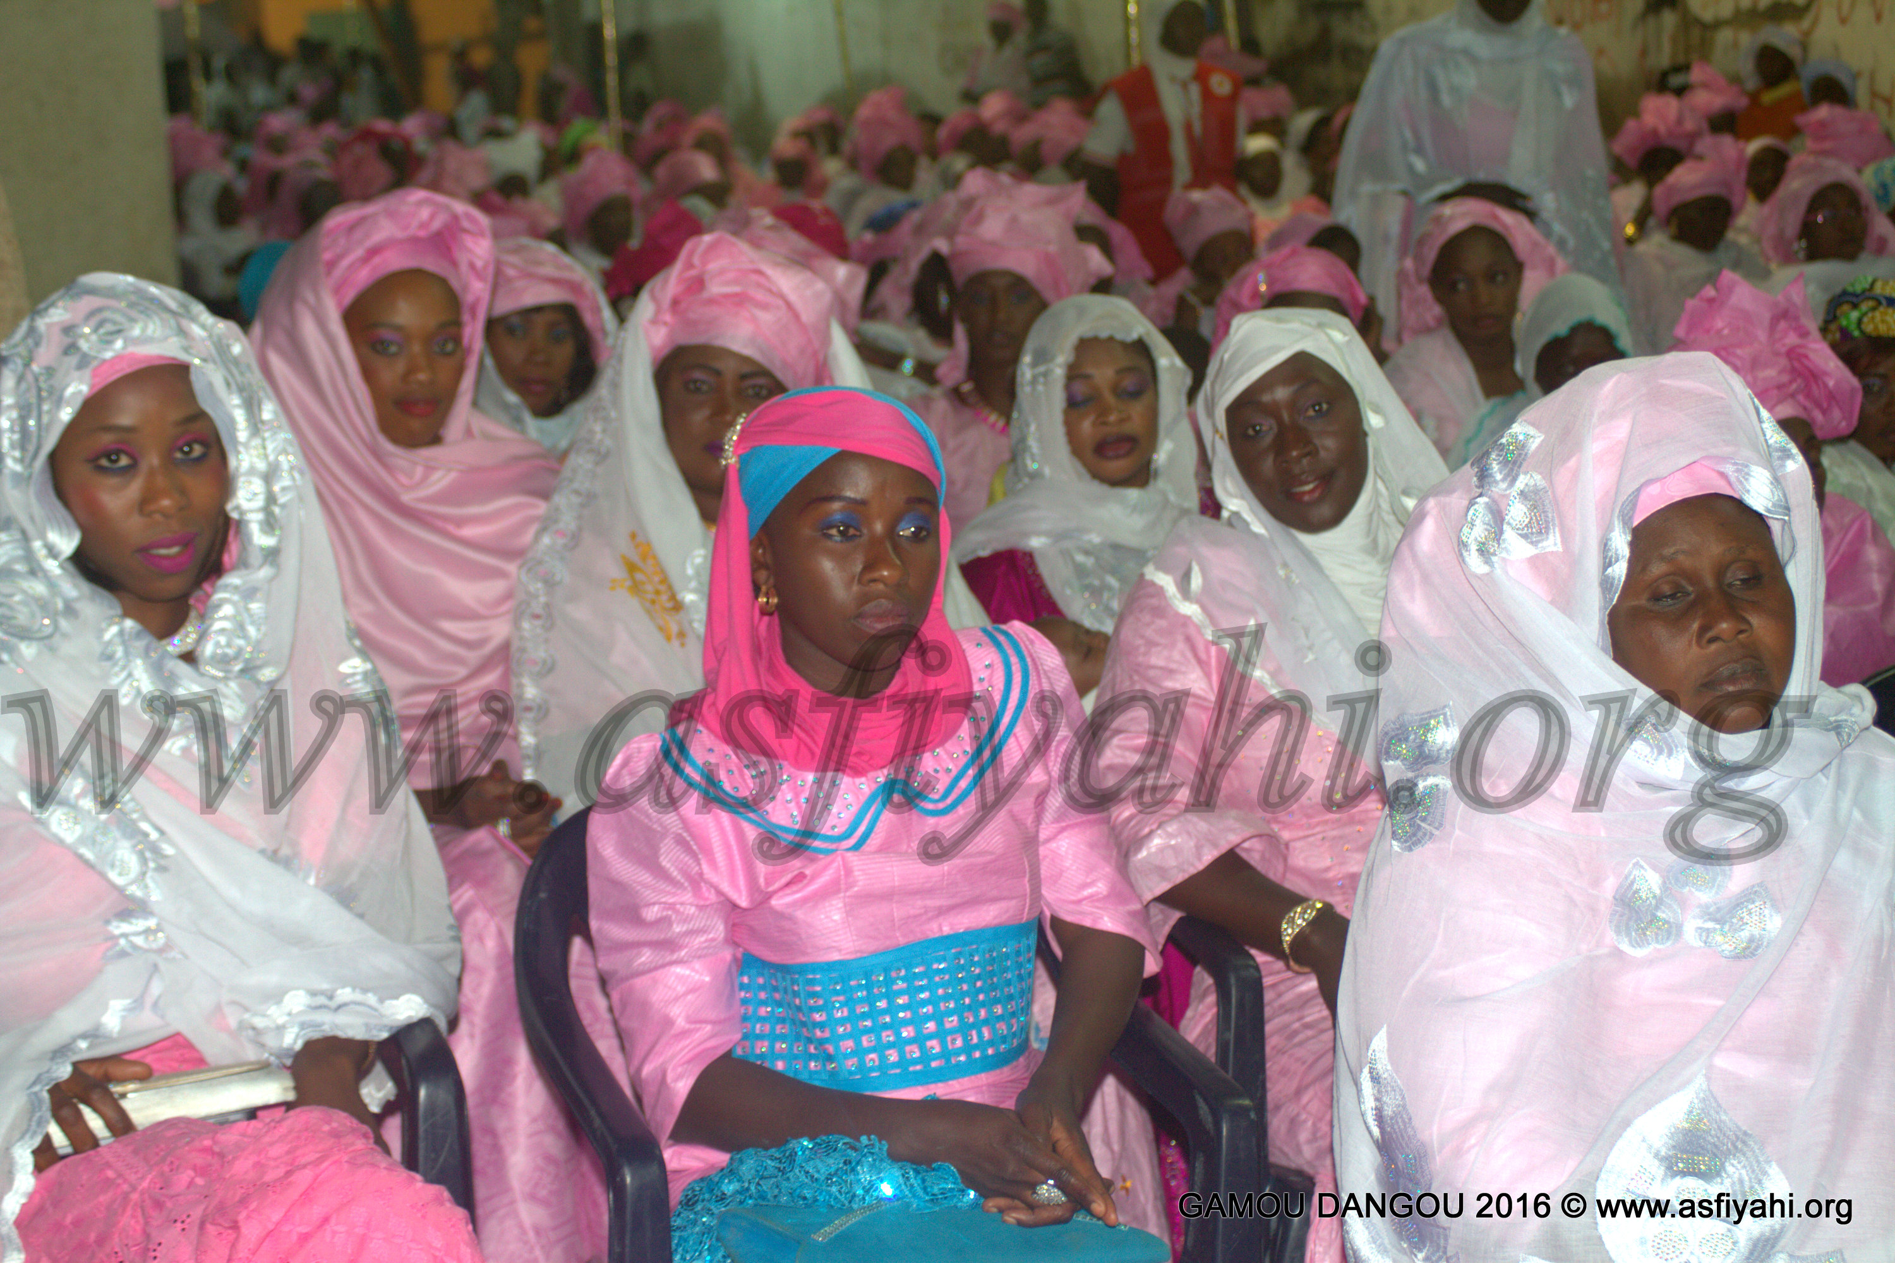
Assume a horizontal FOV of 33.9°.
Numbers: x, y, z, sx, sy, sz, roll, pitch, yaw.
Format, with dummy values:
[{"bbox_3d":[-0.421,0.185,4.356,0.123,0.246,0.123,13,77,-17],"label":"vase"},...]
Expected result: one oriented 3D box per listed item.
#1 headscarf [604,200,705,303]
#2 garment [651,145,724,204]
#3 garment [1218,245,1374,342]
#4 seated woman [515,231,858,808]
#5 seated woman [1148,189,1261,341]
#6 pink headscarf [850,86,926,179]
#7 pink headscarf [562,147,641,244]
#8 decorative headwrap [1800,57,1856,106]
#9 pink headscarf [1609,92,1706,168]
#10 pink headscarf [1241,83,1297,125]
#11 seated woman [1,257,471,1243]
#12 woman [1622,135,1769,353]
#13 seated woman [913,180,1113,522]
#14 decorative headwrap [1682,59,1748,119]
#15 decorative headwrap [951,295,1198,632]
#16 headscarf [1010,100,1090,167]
[{"bbox_3d":[-0.612,-0.805,6.600,0.270,0.250,0.260,-4,10,-15],"label":"headscarf"},{"bbox_3d":[-0.884,-1.536,10.500,0.250,0.200,0.260,-7,11,-30],"label":"garment"},{"bbox_3d":[0.463,-0.420,4.220,0.230,0.220,0.250,-3,11,-18],"label":"garment"},{"bbox_3d":[-0.201,0.255,3.385,0.550,1.330,0.800,-4,10,-12],"label":"seated woman"},{"bbox_3d":[0.674,-0.373,6.975,0.520,1.240,0.720,-7,11,-28],"label":"seated woman"},{"bbox_3d":[-0.181,-1.537,9.600,0.240,0.290,0.260,-9,12,-32],"label":"pink headscarf"},{"bbox_3d":[-0.946,-1.195,8.500,0.230,0.270,0.260,-8,11,-28],"label":"pink headscarf"},{"bbox_3d":[2.837,-1.754,10.000,0.190,0.210,0.210,-1,10,8],"label":"decorative headwrap"},{"bbox_3d":[2.200,-1.546,9.600,0.300,0.240,0.280,-6,11,-25],"label":"pink headscarf"},{"bbox_3d":[1.270,-2.087,12.300,0.250,0.180,0.250,-4,10,-15],"label":"pink headscarf"},{"bbox_3d":[-0.599,0.435,2.384,0.520,1.350,0.780,-4,10,-13],"label":"seated woman"},{"bbox_3d":[1.821,-0.477,7.175,0.560,1.320,0.740,-6,11,-22],"label":"woman"},{"bbox_3d":[0.158,0.012,4.668,0.520,1.320,0.750,-4,10,-8],"label":"seated woman"},{"bbox_3d":[2.374,-1.675,9.600,0.230,0.200,0.240,-3,10,0],"label":"decorative headwrap"},{"bbox_3d":[0.169,-0.212,4.000,0.360,0.440,0.320,-4,10,-6],"label":"decorative headwrap"},{"bbox_3d":[0.398,-1.922,12.000,0.290,0.250,0.280,-5,10,-20],"label":"headscarf"}]

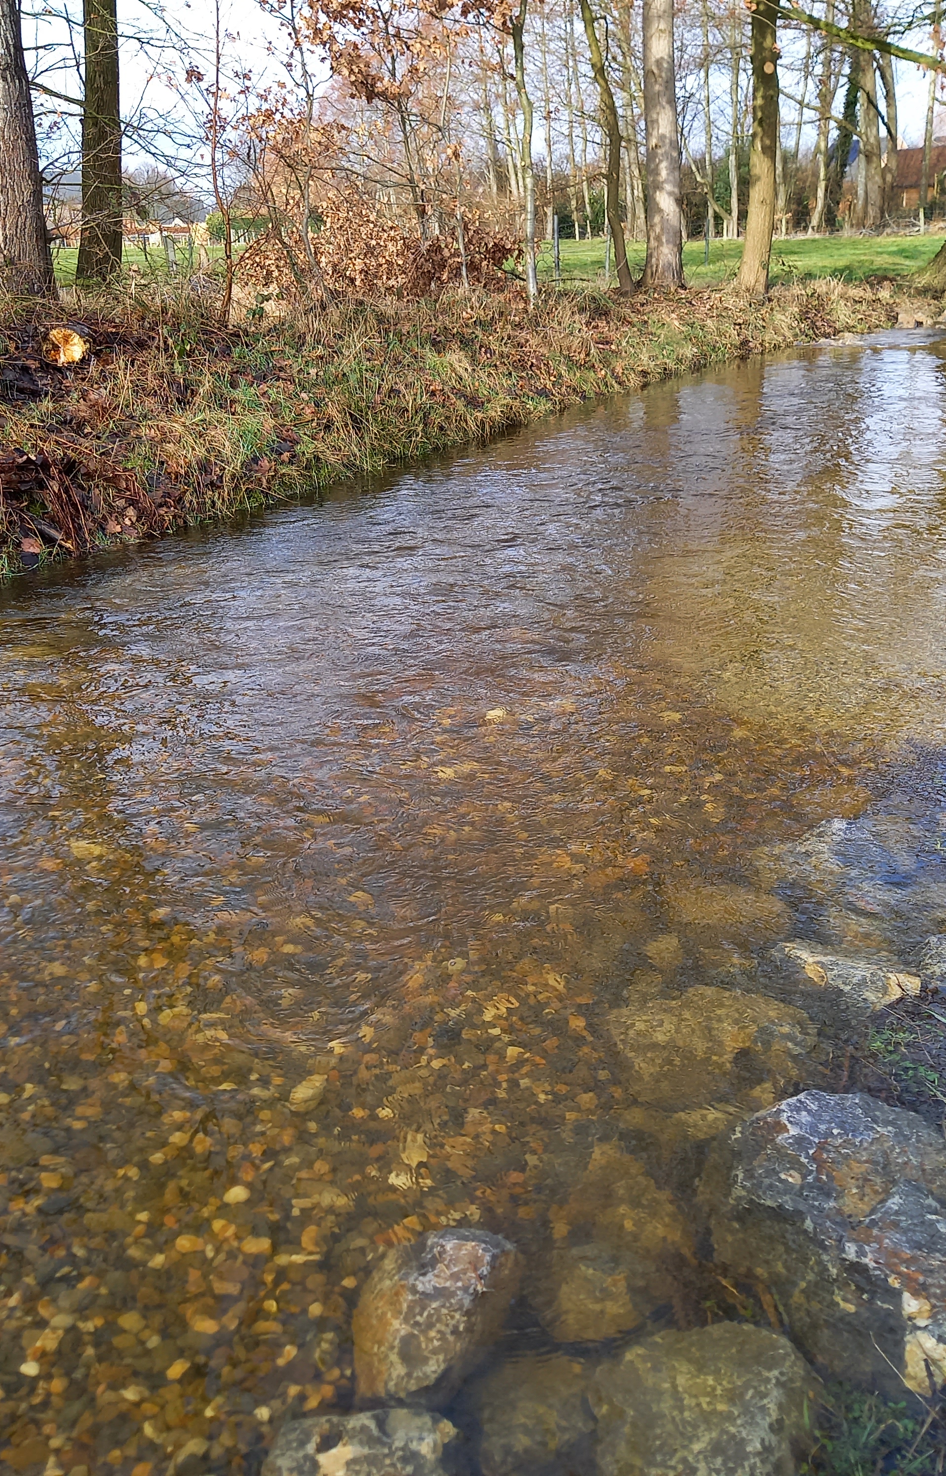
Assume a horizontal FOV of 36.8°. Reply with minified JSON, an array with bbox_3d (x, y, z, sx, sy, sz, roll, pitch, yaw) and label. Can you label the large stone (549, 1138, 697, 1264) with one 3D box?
[{"bbox_3d":[0.273,0.848,2.584,0.235,0.150,0.220,1,20,5],"label":"large stone"}]

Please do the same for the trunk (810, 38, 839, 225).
[{"bbox_3d":[9.887,-17.070,40.000,0.400,5.400,0.400,-1,20,0],"label":"trunk"}]

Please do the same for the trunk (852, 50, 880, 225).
[{"bbox_3d":[11.056,-16.941,40.000,0.550,5.000,0.550,-1,20,0],"label":"trunk"}]

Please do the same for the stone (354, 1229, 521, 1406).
[{"bbox_3d":[-0.054,0.903,2.207,0.210,0.190,0.240,5,21,14],"label":"stone"}]

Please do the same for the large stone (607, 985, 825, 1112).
[{"bbox_3d":[0.521,0.670,3.042,0.420,0.160,0.310,1,20,5],"label":"large stone"}]

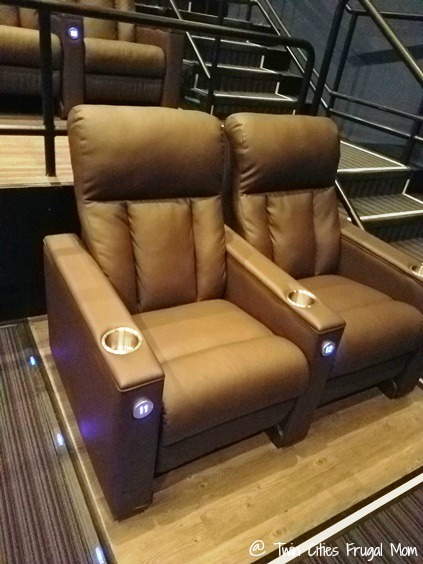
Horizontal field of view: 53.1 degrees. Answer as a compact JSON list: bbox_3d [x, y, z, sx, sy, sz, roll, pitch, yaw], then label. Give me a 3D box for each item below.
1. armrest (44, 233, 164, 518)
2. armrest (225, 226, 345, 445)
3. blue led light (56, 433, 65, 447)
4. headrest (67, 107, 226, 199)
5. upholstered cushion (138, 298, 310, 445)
[{"bbox_3d":[-0.446,0.291,1.587,0.127,0.577,0.904,-10,35,-30],"label":"armrest"},{"bbox_3d":[0.153,0.185,1.933,0.127,0.577,0.904,-10,35,-30],"label":"armrest"},{"bbox_3d":[-0.582,0.607,1.634,0.025,0.015,0.056,-10,35,-30],"label":"blue led light"},{"bbox_3d":[-0.237,-0.503,1.686,0.595,0.322,0.182,-10,15,-30],"label":"headrest"},{"bbox_3d":[-0.041,0.243,1.581,0.574,0.189,0.581,-10,35,-30],"label":"upholstered cushion"}]

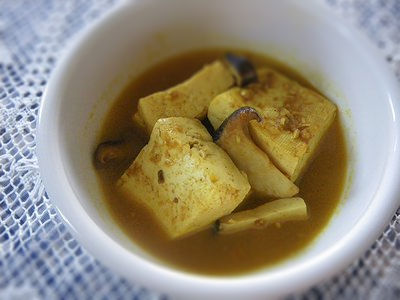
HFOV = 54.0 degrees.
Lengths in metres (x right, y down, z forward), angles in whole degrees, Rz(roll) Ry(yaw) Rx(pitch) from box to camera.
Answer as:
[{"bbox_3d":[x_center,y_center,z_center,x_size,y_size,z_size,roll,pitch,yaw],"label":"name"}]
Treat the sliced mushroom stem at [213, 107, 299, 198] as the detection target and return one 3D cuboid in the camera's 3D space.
[{"bbox_3d":[0.028,0.001,0.194,0.024,0.010,0.045,-32,87,10],"label":"sliced mushroom stem"}]

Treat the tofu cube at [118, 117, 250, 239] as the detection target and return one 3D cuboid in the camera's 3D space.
[{"bbox_3d":[-0.008,0.015,0.198,0.044,0.029,0.042,-40,74,-4],"label":"tofu cube"}]

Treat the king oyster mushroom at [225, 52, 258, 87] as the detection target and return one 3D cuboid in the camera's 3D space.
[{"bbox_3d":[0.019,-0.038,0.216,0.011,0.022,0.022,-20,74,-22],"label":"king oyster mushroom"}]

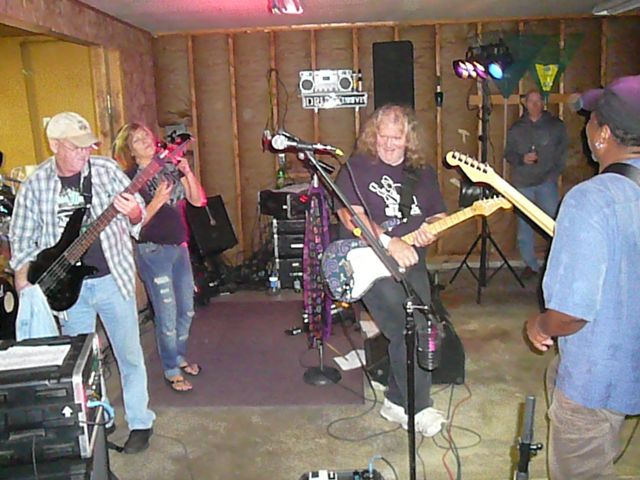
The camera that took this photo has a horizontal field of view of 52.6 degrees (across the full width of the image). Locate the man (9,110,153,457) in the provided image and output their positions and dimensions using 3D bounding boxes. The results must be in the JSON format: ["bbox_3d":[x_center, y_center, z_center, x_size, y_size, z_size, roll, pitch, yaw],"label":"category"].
[{"bbox_3d":[-1.173,0.223,3.299,0.680,1.710,0.520,-4,12,-11],"label":"man"}]

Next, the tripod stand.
[{"bbox_3d":[1.464,-0.457,5.732,0.700,1.900,0.620,-2,11,0],"label":"tripod stand"}]

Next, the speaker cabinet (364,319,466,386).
[{"bbox_3d":[0.600,0.675,4.157,0.550,0.360,0.450,-5,12,-14],"label":"speaker cabinet"}]

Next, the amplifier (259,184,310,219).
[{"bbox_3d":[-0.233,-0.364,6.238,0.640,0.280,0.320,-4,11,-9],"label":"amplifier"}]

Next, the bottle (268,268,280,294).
[{"bbox_3d":[-0.431,0.395,6.103,0.075,0.220,0.075,-2,11,0],"label":"bottle"}]

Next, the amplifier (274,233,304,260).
[{"bbox_3d":[-0.160,0.016,6.365,0.530,0.240,0.420,-2,11,0],"label":"amplifier"}]

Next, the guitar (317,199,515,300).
[{"bbox_3d":[0.481,0.012,3.130,0.980,0.320,0.080,-20,-7,8],"label":"guitar"}]

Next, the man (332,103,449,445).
[{"bbox_3d":[0.376,0.144,3.458,0.600,1.690,0.560,-1,11,4],"label":"man"}]

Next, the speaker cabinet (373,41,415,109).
[{"bbox_3d":[0.667,-1.453,5.854,0.360,0.640,0.350,0,12,11],"label":"speaker cabinet"}]

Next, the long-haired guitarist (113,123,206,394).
[{"bbox_3d":[-0.997,0.103,4.072,0.550,1.630,0.460,-8,13,-26],"label":"long-haired guitarist"}]

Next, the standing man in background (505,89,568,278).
[{"bbox_3d":[2.043,-0.499,6.115,0.600,1.790,0.380,1,12,17],"label":"standing man in background"}]

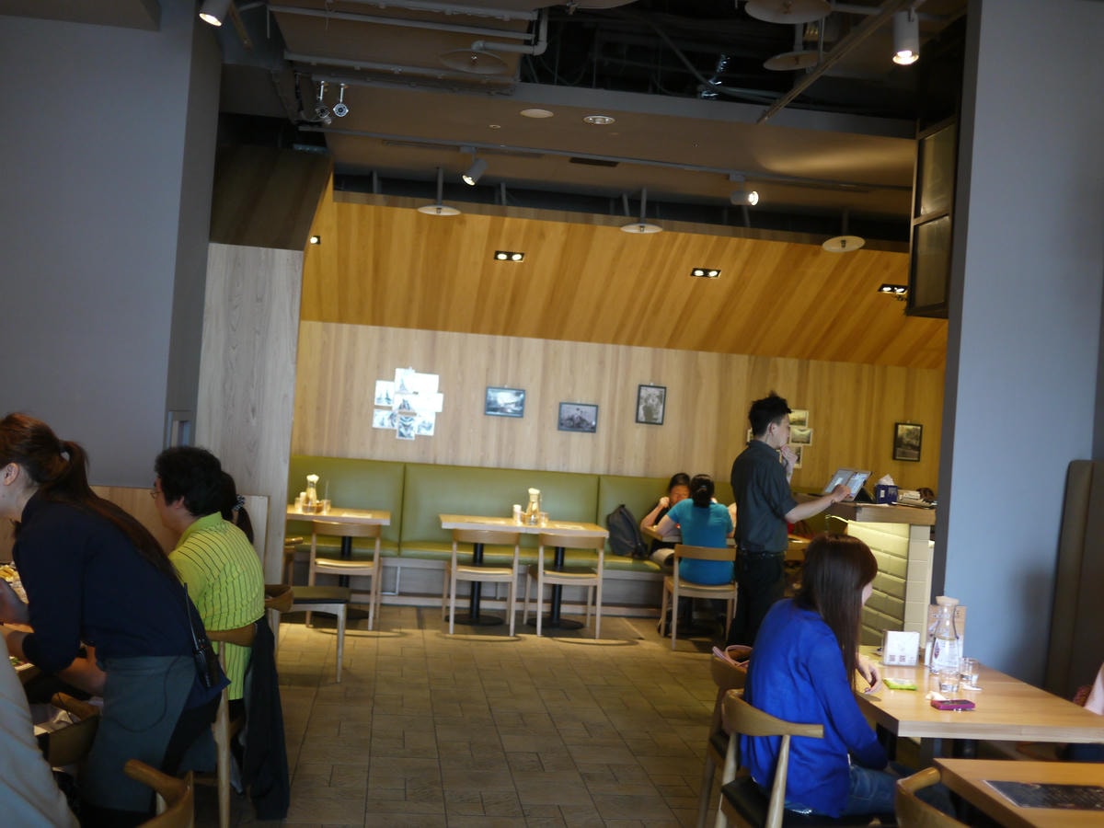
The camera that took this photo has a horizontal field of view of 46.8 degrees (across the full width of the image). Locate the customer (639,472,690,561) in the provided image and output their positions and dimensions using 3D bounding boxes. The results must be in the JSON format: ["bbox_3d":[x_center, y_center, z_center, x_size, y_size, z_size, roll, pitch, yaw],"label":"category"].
[{"bbox_3d":[0.997,1.072,10.290,0.580,1.200,0.720,4,-1,-9],"label":"customer"}]

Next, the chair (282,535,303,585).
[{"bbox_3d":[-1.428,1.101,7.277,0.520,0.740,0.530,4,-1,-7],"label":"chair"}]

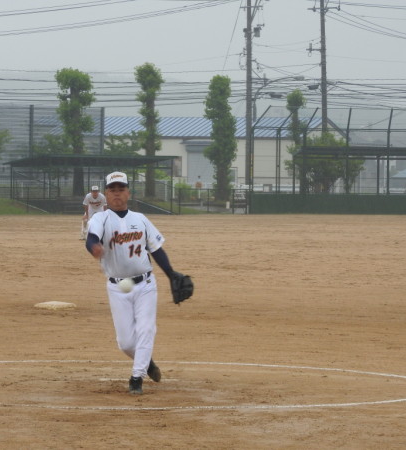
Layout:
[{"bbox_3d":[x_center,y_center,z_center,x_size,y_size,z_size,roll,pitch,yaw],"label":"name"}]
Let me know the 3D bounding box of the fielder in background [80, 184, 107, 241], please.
[{"bbox_3d":[-2.468,-0.285,67.200,0.680,1.290,0.720,1,1,-2],"label":"fielder in background"}]

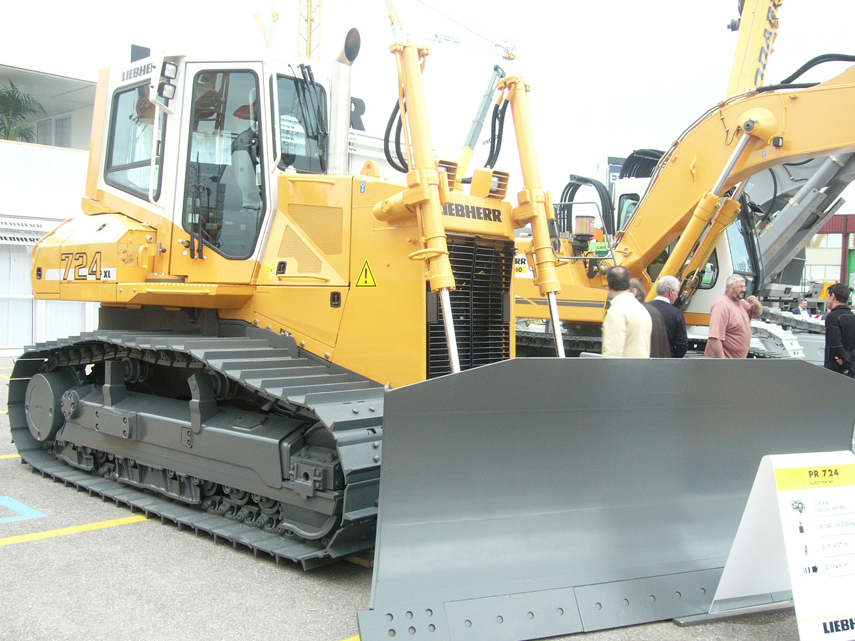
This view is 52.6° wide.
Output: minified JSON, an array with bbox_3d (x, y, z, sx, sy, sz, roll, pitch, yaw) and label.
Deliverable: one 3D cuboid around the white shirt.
[{"bbox_3d":[1.650,0.102,7.150,0.470,0.680,0.300,0,2,-34],"label":"white shirt"}]

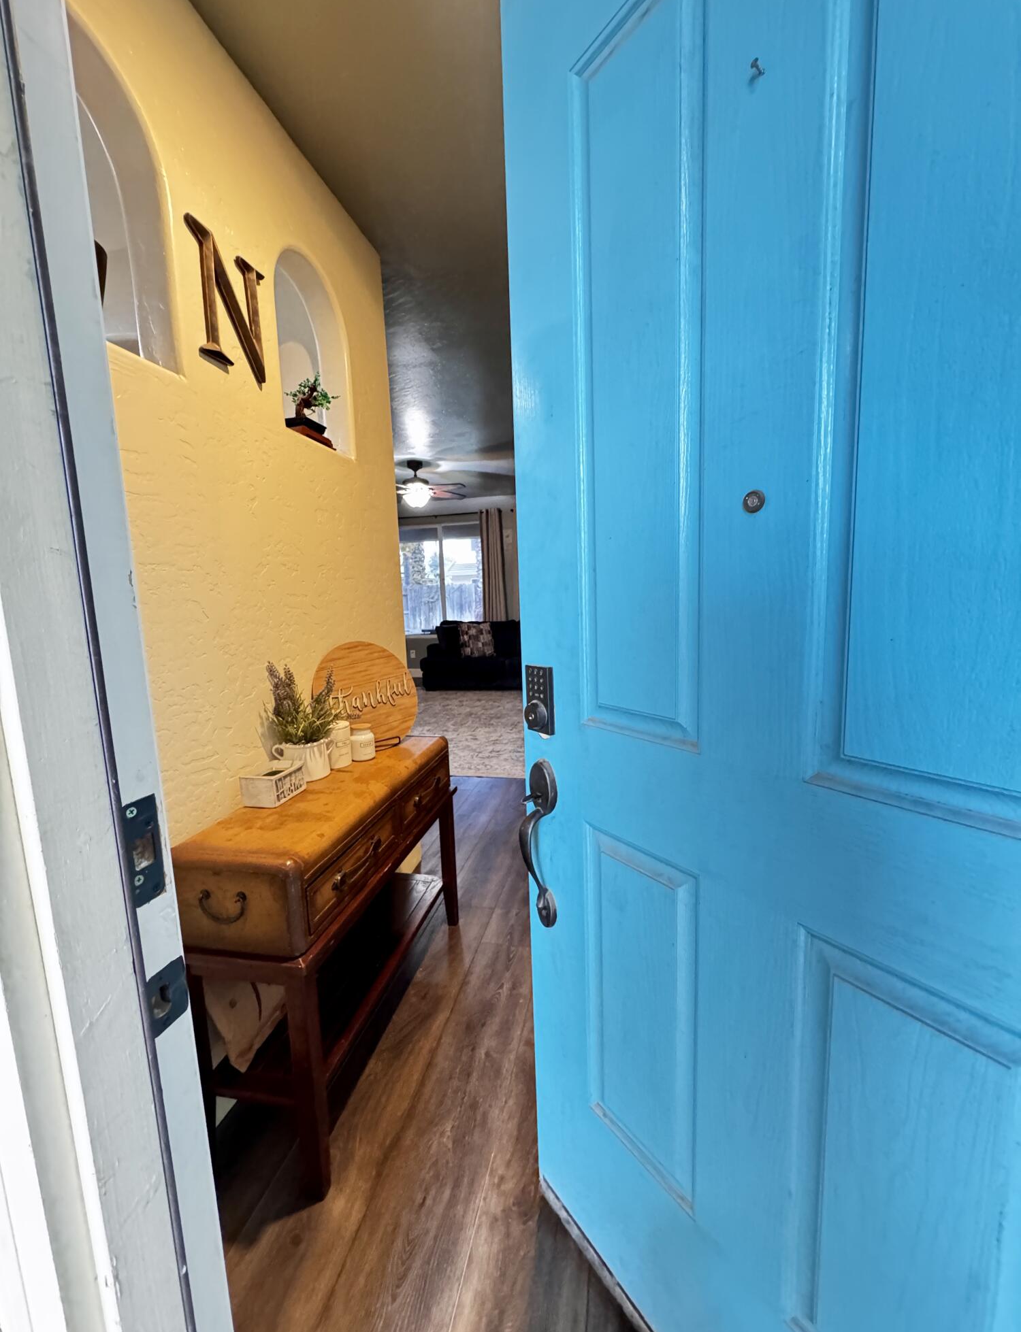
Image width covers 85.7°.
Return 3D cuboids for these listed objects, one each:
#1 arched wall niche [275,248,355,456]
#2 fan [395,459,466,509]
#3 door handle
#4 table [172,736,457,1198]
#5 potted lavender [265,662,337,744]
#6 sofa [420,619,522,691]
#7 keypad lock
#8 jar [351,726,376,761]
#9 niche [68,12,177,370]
[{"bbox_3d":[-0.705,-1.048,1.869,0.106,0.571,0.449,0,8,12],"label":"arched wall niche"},{"bbox_3d":[-1.015,-1.946,5.875,1.313,0.515,1.313,0,8,12],"label":"fan"},{"bbox_3d":[0.043,0.340,1.017,0.069,0.331,0.061,-7,9,-33],"label":"door handle"},{"bbox_3d":[-0.477,0.713,1.675,0.355,0.749,1.045,0,8,12],"label":"table"},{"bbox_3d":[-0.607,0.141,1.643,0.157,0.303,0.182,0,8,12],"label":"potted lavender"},{"bbox_3d":[0.016,-0.179,7.610,2.323,0.889,0.970,0,8,12],"label":"sofa"},{"bbox_3d":[0.047,0.062,0.992,0.031,0.121,0.062,-7,9,-33],"label":"keypad lock"},{"bbox_3d":[-0.500,0.259,1.853,0.082,0.103,0.082,-2,8,0],"label":"jar"},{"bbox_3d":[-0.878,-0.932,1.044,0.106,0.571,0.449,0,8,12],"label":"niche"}]

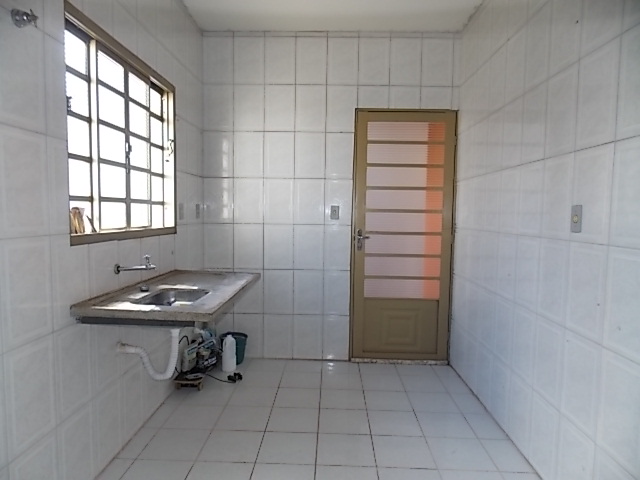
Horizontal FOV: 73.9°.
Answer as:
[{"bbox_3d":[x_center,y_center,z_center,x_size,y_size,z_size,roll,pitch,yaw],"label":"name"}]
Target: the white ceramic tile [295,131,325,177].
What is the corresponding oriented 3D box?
[{"bbox_3d":[-0.084,-0.718,3.613,0.261,0.391,0.010,1,4,1],"label":"white ceramic tile"}]

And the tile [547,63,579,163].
[{"bbox_3d":[1.137,-0.596,1.998,0.010,0.394,0.264,1,4,1],"label":"tile"}]

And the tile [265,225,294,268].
[{"bbox_3d":[-0.349,0.062,3.636,0.257,0.385,0.010,1,4,2],"label":"tile"}]

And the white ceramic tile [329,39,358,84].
[{"bbox_3d":[0.193,-1.475,3.522,0.257,0.385,0.010,1,4,2],"label":"white ceramic tile"}]

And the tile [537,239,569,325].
[{"bbox_3d":[1.104,0.190,2.008,0.010,0.385,0.257,1,4,1],"label":"tile"}]

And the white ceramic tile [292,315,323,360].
[{"bbox_3d":[-0.103,0.841,3.675,0.256,0.385,0.010,1,4,2],"label":"white ceramic tile"}]

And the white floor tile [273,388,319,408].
[{"bbox_3d":[-0.150,1.084,2.909,0.302,0.014,0.304,1,4,2],"label":"white floor tile"}]

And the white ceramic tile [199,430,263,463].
[{"bbox_3d":[-0.471,1.122,2.309,0.302,0.010,0.306,1,4,2],"label":"white ceramic tile"}]

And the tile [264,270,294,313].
[{"bbox_3d":[-0.356,0.448,3.661,0.257,0.385,0.010,1,4,2],"label":"tile"}]

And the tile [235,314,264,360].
[{"bbox_3d":[-0.617,0.818,3.659,0.254,0.380,0.014,1,4,1],"label":"tile"}]

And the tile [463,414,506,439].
[{"bbox_3d":[0.994,1.128,2.575,0.175,0.010,0.305,1,4,2],"label":"tile"}]

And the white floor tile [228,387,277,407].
[{"bbox_3d":[-0.454,1.079,2.918,0.302,0.014,0.304,1,4,2],"label":"white floor tile"}]

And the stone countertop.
[{"bbox_3d":[-0.741,0.275,2.393,0.609,0.055,1.212,1,4,1],"label":"stone countertop"}]

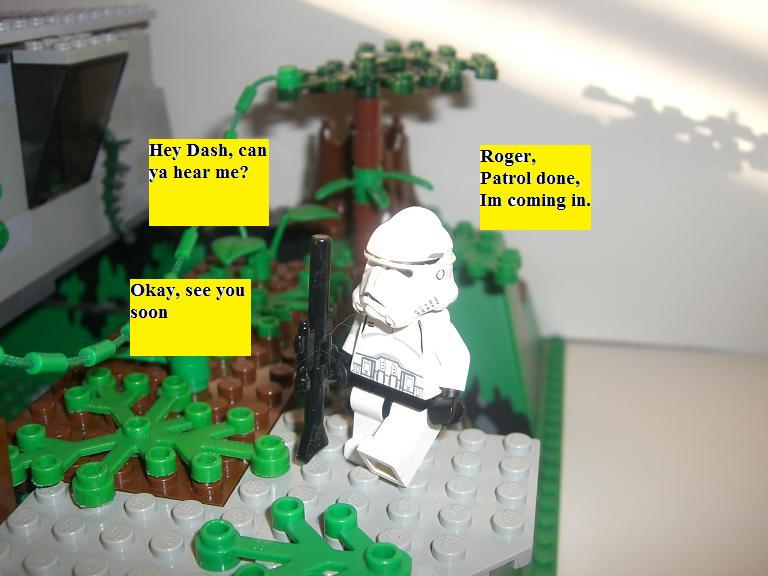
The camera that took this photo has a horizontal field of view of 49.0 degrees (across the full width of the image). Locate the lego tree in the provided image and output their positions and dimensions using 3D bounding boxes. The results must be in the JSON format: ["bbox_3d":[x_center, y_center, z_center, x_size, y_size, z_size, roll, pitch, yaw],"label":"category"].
[{"bbox_3d":[-0.004,-0.039,0.254,0.072,0.067,0.055,0,19,0],"label":"lego tree"}]

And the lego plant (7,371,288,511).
[{"bbox_3d":[-0.038,0.026,0.144,0.048,0.005,0.040,4,20,11],"label":"lego plant"}]

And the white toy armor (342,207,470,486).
[{"bbox_3d":[0.002,0.009,0.132,0.025,0.043,0.020,15,24,36],"label":"white toy armor"}]

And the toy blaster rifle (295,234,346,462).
[{"bbox_3d":[-0.011,0.010,0.136,0.004,0.038,0.012,15,19,36],"label":"toy blaster rifle"}]

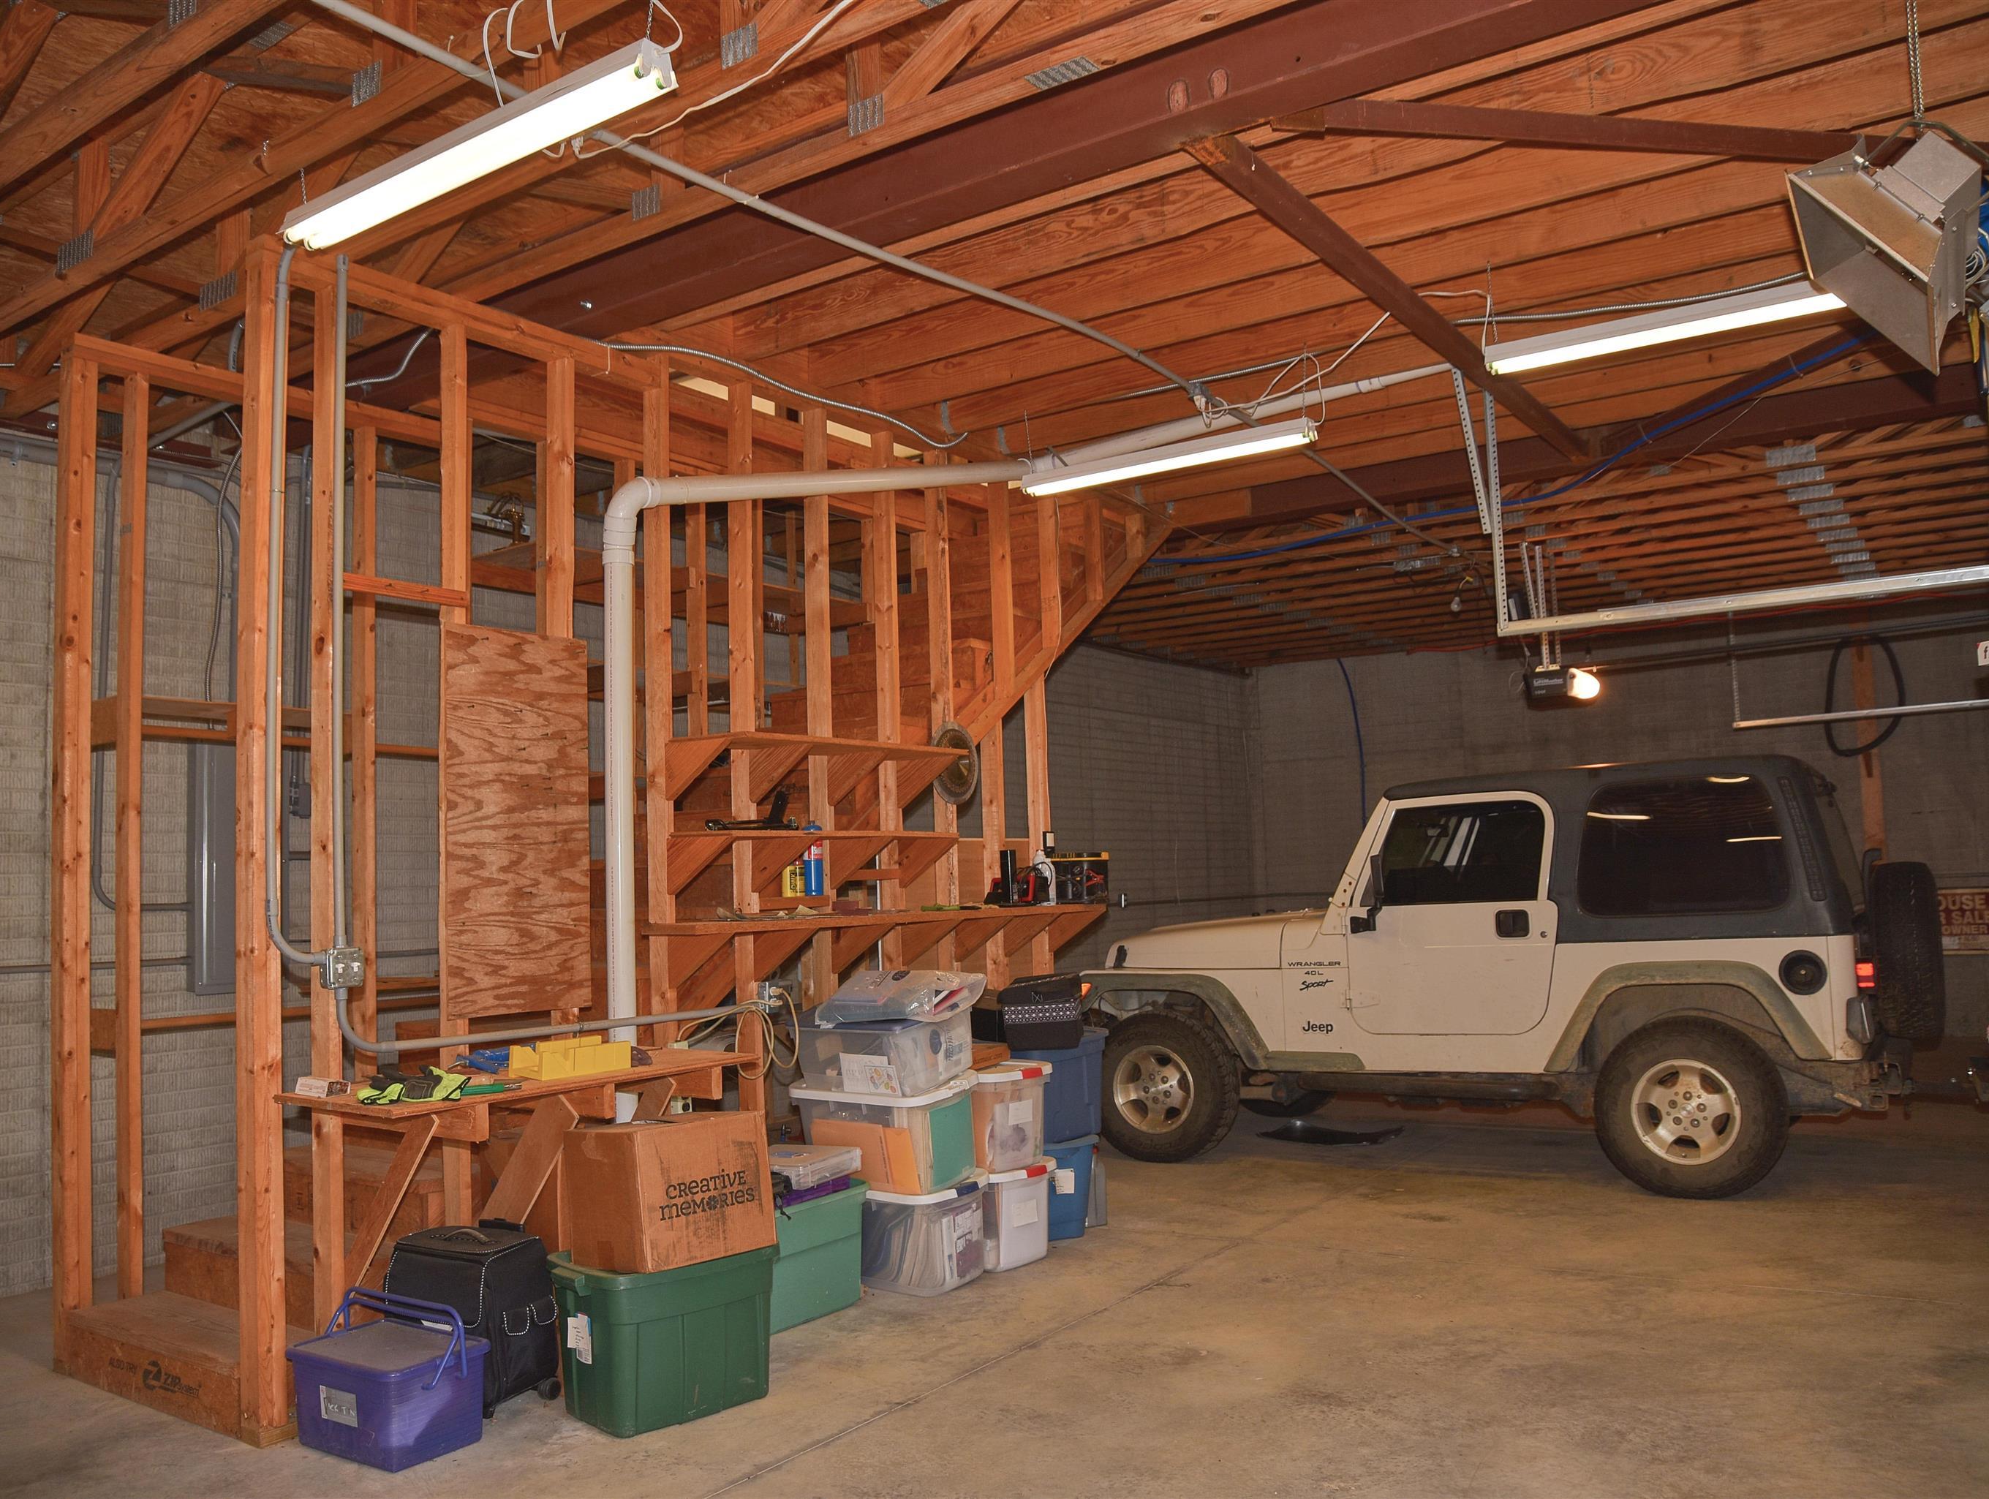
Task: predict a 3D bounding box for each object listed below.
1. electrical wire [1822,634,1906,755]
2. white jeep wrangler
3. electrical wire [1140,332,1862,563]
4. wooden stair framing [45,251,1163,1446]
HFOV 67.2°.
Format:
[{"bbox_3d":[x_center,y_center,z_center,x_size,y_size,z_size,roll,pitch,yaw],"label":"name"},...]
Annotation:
[{"bbox_3d":[6.036,-0.376,10.394,0.520,0.850,0.080,-5,-5,35],"label":"electrical wire"},{"bbox_3d":[2.296,1.033,7.253,3.870,1.770,1.700,-5,-5,31],"label":"white jeep wrangler"},{"bbox_3d":[2.112,-1.143,6.538,0.777,0.090,3.838,1,-5,-30],"label":"electrical wire"},{"bbox_3d":[-0.878,0.331,6.238,1.350,3.220,5.150,-5,-6,33],"label":"wooden stair framing"}]

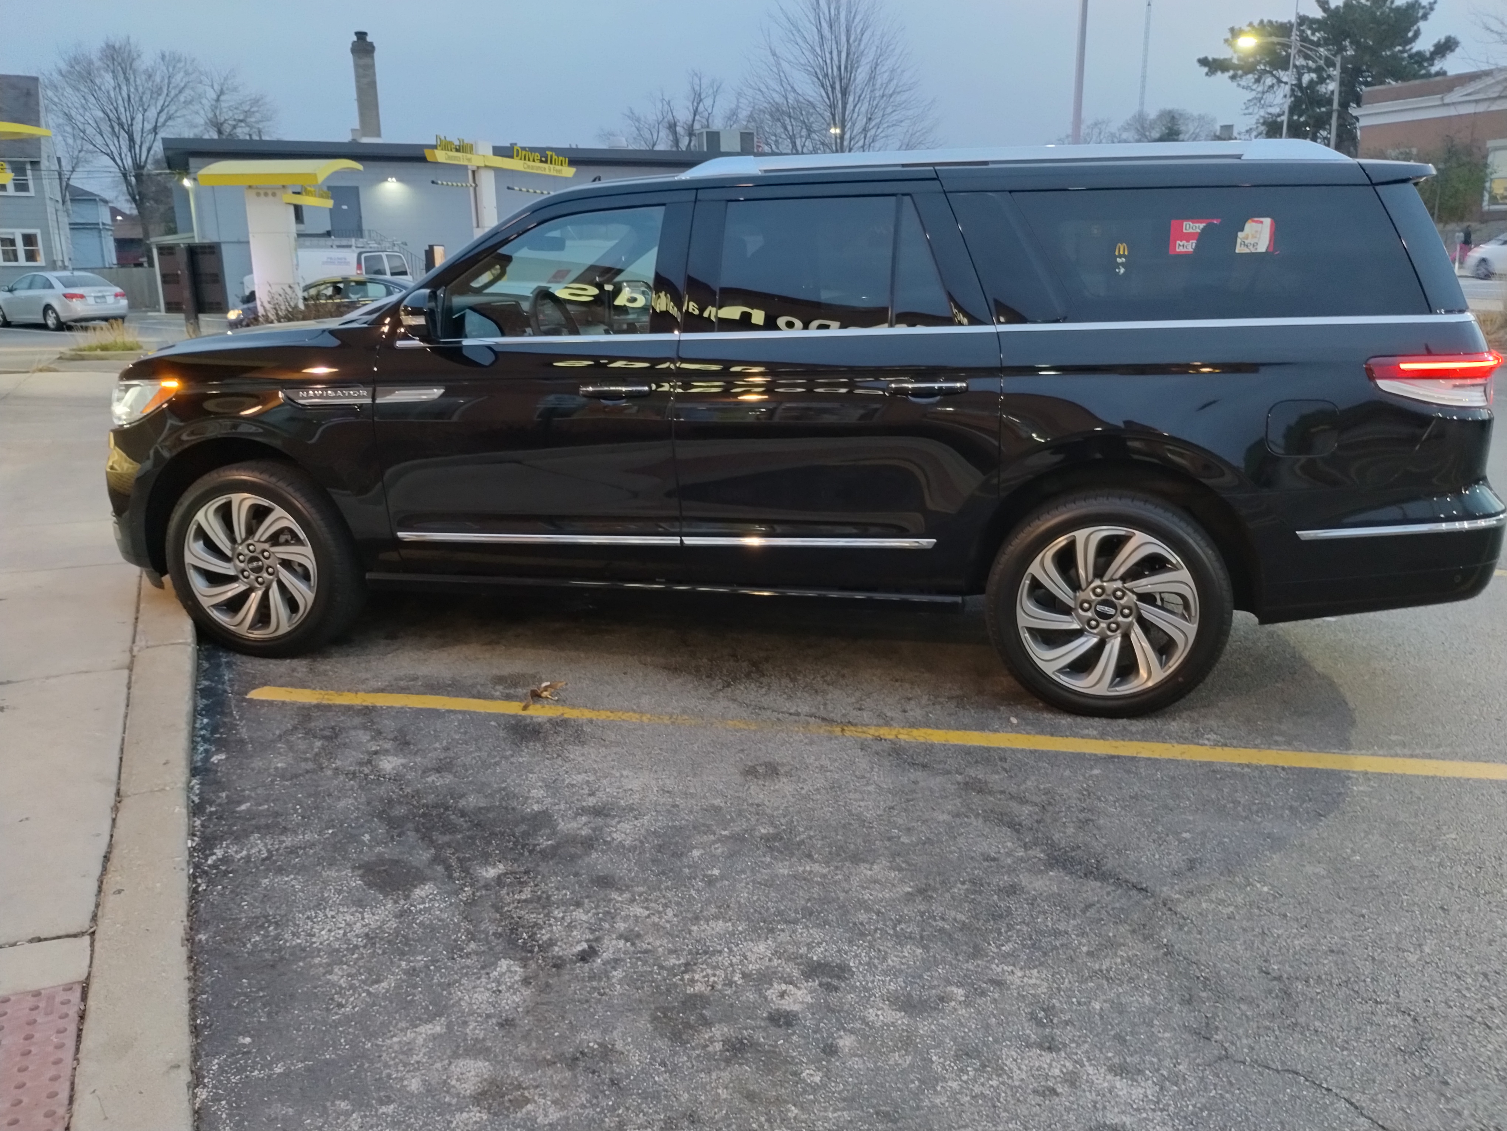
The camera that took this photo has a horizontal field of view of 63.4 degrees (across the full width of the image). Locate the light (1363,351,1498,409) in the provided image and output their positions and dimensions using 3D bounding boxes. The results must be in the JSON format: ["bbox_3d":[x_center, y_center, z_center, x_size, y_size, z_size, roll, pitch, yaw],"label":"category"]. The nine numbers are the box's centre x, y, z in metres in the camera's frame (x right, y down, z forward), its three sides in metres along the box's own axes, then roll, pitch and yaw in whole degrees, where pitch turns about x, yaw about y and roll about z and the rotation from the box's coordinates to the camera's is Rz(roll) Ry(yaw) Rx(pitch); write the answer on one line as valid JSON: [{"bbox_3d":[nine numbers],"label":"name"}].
[{"bbox_3d":[2.138,-0.594,3.859,0.416,0.167,0.180,3,15,13],"label":"light"}]

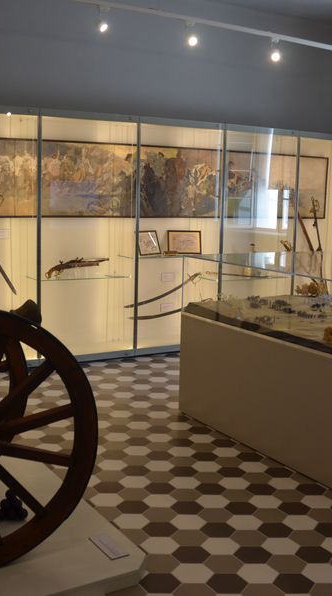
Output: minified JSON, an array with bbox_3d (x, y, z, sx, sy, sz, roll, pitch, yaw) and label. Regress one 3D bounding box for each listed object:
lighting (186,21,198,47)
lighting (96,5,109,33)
[{"bbox_3d":[0.223,-2.226,5.670,0.075,0.195,0.105,-1,9,-16],"label":"lighting"},{"bbox_3d":[-0.498,-2.193,5.286,0.075,0.195,0.105,-6,11,-40],"label":"lighting"}]

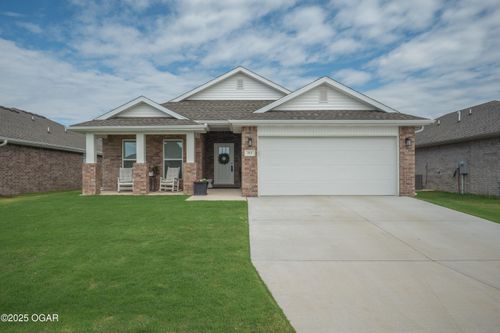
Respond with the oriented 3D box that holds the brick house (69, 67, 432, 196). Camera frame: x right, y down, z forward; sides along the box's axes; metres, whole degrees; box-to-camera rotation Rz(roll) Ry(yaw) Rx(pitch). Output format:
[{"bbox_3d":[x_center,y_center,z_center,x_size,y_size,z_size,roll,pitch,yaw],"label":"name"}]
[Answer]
[{"bbox_3d":[-0.300,-1.700,16.800,13.000,5.750,14.000,0,-1,1],"label":"brick house"}]

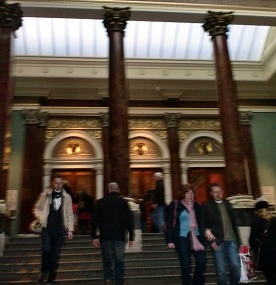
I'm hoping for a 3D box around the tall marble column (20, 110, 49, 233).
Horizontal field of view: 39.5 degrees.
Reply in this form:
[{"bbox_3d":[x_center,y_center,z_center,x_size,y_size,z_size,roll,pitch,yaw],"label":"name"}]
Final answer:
[{"bbox_3d":[-4.101,1.372,14.801,1.042,5.524,0.675,0,-18,-6],"label":"tall marble column"}]

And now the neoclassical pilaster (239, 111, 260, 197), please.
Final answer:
[{"bbox_3d":[4.715,1.319,15.679,0.656,5.524,0.531,0,-18,-6],"label":"neoclassical pilaster"}]

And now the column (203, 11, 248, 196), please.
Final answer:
[{"bbox_3d":[2.156,-1.022,9.283,0.656,4.767,0.656,0,-18,-6],"label":"column"}]

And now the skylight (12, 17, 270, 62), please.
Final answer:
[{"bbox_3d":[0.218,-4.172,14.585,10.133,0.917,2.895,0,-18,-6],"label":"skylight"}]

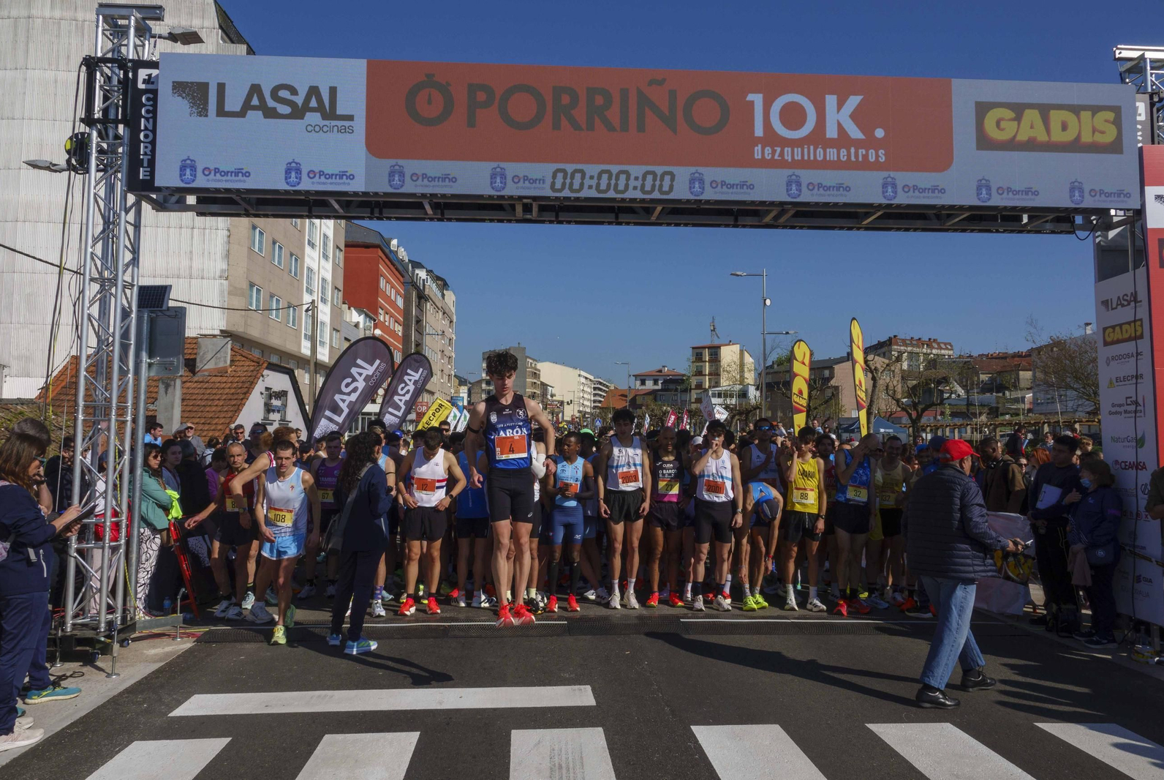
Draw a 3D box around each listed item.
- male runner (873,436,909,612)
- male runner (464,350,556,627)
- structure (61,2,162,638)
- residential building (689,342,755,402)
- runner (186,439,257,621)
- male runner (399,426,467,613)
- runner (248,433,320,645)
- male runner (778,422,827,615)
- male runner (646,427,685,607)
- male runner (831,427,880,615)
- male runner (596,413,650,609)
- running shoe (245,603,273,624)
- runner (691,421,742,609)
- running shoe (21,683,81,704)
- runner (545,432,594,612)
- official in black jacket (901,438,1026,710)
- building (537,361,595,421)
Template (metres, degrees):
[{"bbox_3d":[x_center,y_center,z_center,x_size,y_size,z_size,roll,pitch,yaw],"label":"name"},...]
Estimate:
[{"bbox_3d":[3.152,1.316,7.968,0.480,1.694,0.340,-1,-4,12],"label":"male runner"},{"bbox_3d":[-0.444,0.609,4.860,0.570,1.700,0.400,1,-4,-4],"label":"male runner"},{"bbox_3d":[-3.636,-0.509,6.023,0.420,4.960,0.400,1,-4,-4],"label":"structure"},{"bbox_3d":[31.127,-0.565,172.020,6.800,17.200,16.000,-3,-5,36],"label":"residential building"},{"bbox_3d":[-3.321,1.291,7.200,0.600,1.630,0.420,0,-4,6],"label":"runner"},{"bbox_3d":[-1.407,1.226,7.320,0.630,1.750,0.420,0,-4,-1],"label":"male runner"},{"bbox_3d":[-2.476,1.231,6.552,0.520,1.630,0.460,1,-4,-7],"label":"runner"},{"bbox_3d":[2.185,1.255,7.763,0.480,1.780,0.330,0,-4,7],"label":"male runner"},{"bbox_3d":[0.843,1.259,7.885,0.500,1.777,0.330,0,-4,3],"label":"male runner"},{"bbox_3d":[2.638,1.275,7.560,0.470,1.716,0.380,0,-4,-3],"label":"male runner"},{"bbox_3d":[0.389,1.141,7.550,0.530,1.880,0.360,1,-4,-6],"label":"male runner"},{"bbox_3d":[-2.925,2.015,7.061,0.110,0.120,0.290,3,-5,-37],"label":"running shoe"},{"bbox_3d":[1.324,1.225,7.749,0.520,1.832,0.360,0,-4,5],"label":"runner"},{"bbox_3d":[-3.333,1.880,4.894,0.290,0.105,0.105,2,-4,-27],"label":"running shoe"},{"bbox_3d":[-0.117,1.268,7.678,0.470,1.724,0.360,0,-4,5],"label":"runner"},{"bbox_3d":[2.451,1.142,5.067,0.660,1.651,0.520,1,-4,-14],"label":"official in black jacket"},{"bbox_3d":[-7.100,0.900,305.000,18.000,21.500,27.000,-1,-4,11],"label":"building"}]

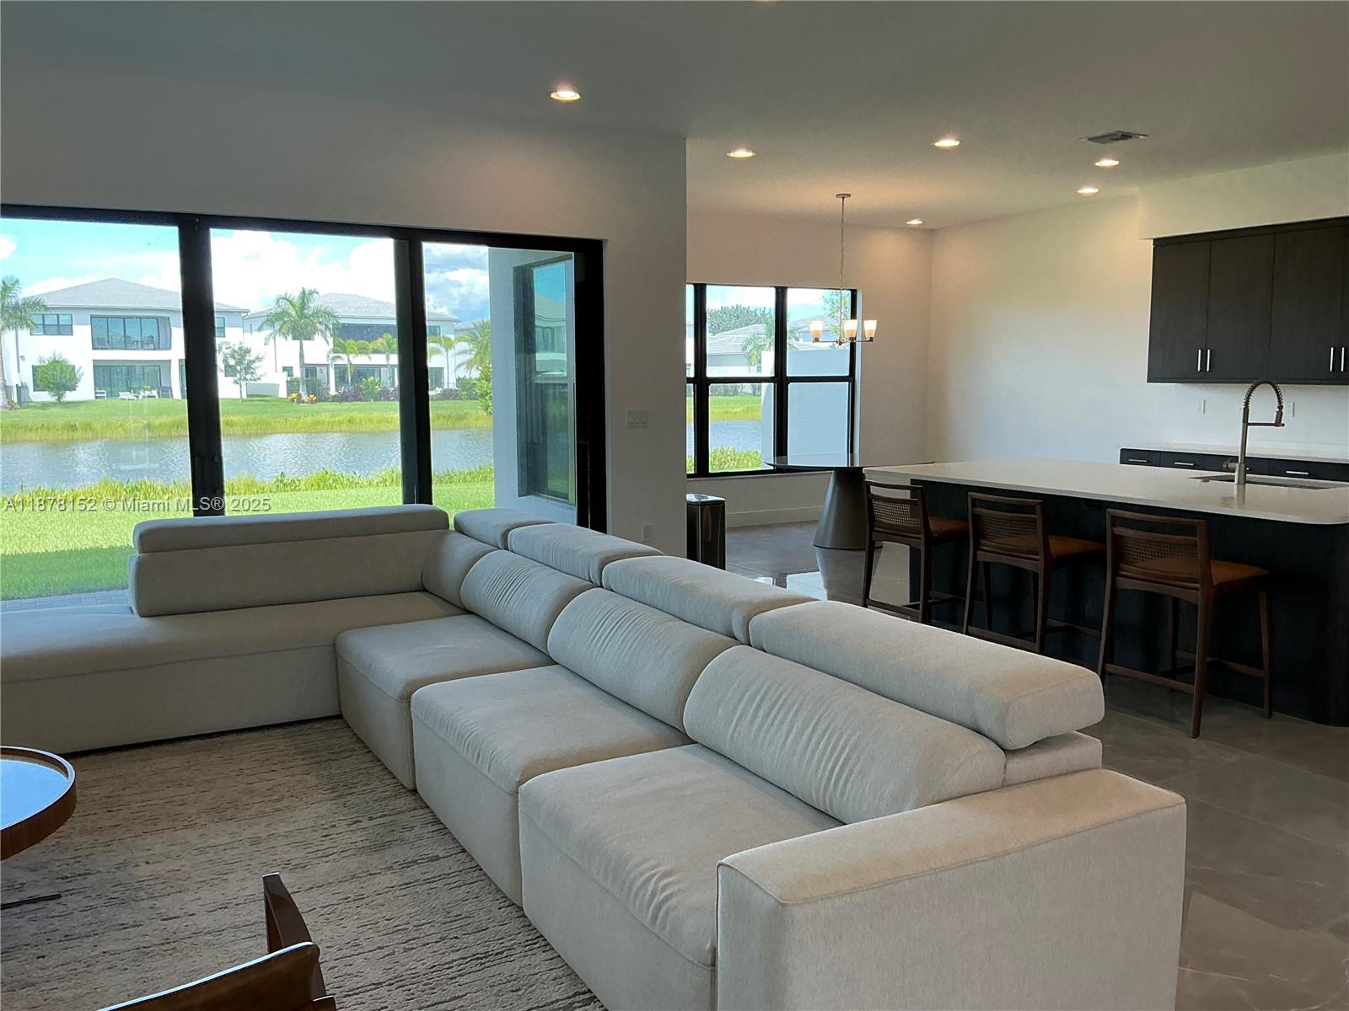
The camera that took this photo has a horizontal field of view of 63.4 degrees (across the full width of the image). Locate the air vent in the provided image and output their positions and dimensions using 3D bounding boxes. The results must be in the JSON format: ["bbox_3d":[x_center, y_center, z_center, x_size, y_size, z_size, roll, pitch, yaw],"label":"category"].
[{"bbox_3d":[2.826,-2.357,7.040,0.300,0.030,0.300,-4,8,-30],"label":"air vent"}]

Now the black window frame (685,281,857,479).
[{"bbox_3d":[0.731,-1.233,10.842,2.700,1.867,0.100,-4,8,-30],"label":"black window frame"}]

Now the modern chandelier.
[{"bbox_3d":[1.456,-2.028,9.449,0.600,1.275,0.600,-4,8,-30],"label":"modern chandelier"}]

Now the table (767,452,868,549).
[{"bbox_3d":[1.565,-0.029,9.786,1.500,0.766,1.500,0,7,0],"label":"table"}]

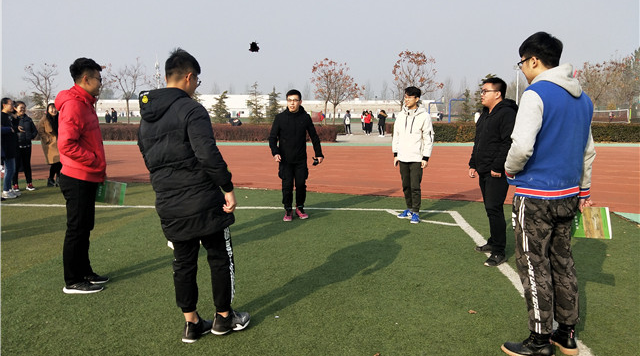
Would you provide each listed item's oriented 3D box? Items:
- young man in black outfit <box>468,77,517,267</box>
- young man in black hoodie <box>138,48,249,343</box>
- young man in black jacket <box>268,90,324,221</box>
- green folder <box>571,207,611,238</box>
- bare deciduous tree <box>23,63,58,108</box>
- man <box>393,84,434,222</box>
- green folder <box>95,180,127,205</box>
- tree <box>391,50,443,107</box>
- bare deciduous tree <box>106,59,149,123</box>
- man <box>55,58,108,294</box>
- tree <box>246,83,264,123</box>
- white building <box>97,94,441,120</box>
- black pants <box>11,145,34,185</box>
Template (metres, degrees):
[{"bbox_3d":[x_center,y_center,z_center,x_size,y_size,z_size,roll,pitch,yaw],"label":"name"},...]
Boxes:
[{"bbox_3d":[1.653,-0.080,4.419,0.380,1.710,0.500,-2,8,-13],"label":"young man in black outfit"},{"bbox_3d":[-0.750,0.120,2.841,0.480,1.747,0.560,-8,11,-44],"label":"young man in black hoodie"},{"bbox_3d":[-0.312,-0.291,6.076,0.720,1.690,0.380,0,8,-4],"label":"young man in black jacket"},{"bbox_3d":[1.598,0.269,2.751,0.020,0.185,0.260,-6,0,-31],"label":"green folder"},{"bbox_3d":[-19.625,-5.565,32.547,2.600,4.900,2.600,-4,9,-31],"label":"bare deciduous tree"},{"bbox_3d":[1.248,-0.313,6.087,0.520,1.741,0.320,4,9,30],"label":"man"},{"bbox_3d":[-1.727,0.121,3.781,0.260,0.185,0.020,7,7,-8],"label":"green folder"},{"bbox_3d":[6.231,-5.384,29.547,3.200,5.445,3.200,0,8,0],"label":"tree"},{"bbox_3d":[-13.517,-5.696,32.529,3.000,5.200,3.000,-3,8,-22],"label":"bare deciduous tree"},{"bbox_3d":[-1.868,-0.008,3.617,0.350,1.794,0.500,-2,8,-17],"label":"man"},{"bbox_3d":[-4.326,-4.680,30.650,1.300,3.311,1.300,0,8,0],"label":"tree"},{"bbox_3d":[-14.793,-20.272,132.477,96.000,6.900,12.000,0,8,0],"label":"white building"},{"bbox_3d":[-5.557,-0.250,8.570,0.270,0.760,0.380,8,11,44],"label":"black pants"}]

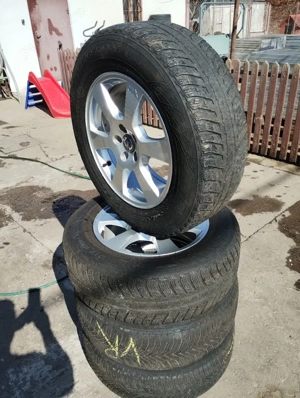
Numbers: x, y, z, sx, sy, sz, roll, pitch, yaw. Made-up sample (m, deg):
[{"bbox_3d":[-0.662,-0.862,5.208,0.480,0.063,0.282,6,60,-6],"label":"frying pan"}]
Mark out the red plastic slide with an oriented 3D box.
[{"bbox_3d":[-1.787,-1.943,5.876,0.500,0.700,1.280,-27,37,-37],"label":"red plastic slide"}]

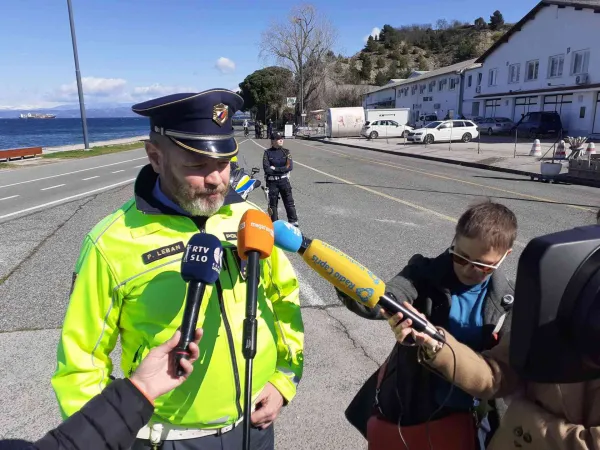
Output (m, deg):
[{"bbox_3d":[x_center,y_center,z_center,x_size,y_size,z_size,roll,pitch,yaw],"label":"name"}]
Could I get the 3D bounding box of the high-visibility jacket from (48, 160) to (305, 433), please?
[{"bbox_3d":[-0.333,0.193,1.307,0.650,0.710,0.380,-8,15,-28],"label":"high-visibility jacket"}]

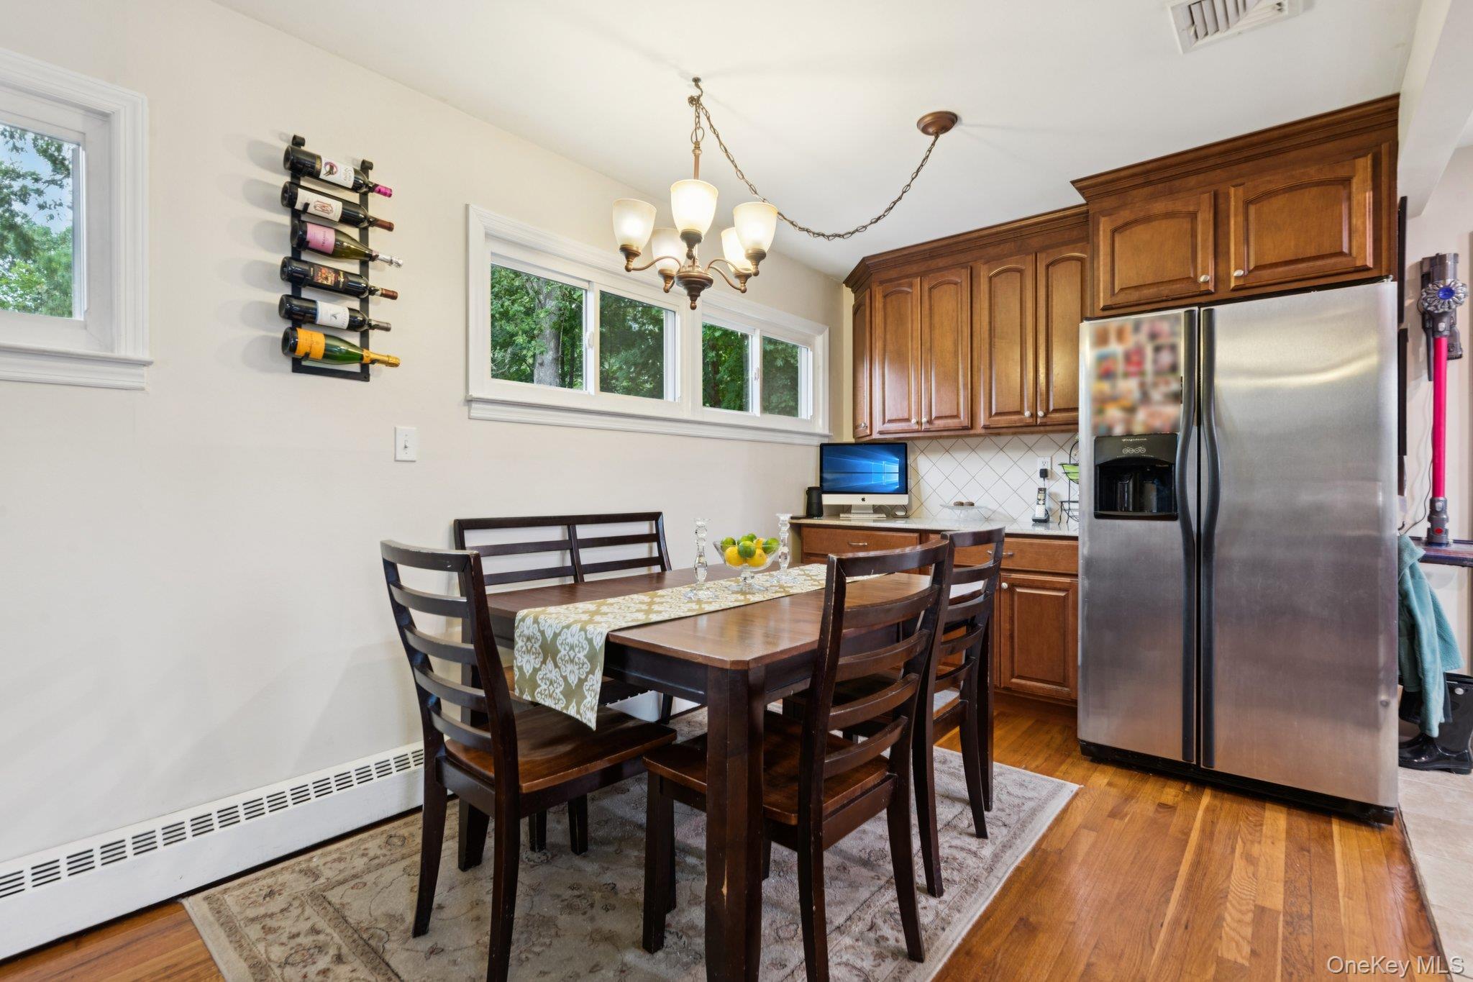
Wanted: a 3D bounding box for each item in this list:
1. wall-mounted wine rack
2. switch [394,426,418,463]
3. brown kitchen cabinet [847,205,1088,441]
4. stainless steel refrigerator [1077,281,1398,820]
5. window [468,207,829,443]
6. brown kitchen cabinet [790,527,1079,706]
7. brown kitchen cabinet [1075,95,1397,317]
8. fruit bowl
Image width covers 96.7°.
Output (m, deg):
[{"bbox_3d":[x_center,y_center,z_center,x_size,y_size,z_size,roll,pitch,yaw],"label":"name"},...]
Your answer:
[{"bbox_3d":[-1.229,-0.703,2.042,0.120,0.696,0.302,0,0,41],"label":"wall-mounted wine rack"},{"bbox_3d":[-1.127,-0.159,2.243,0.018,0.116,0.070,0,0,41],"label":"switch"},{"bbox_3d":[1.246,-0.856,3.785,1.584,1.089,0.341,0,0,41],"label":"brown kitchen cabinet"},{"bbox_3d":[1.967,0.206,2.622,0.902,1.749,0.860,0,0,41],"label":"stainless steel refrigerator"},{"bbox_3d":[-0.197,-0.670,3.348,0.100,0.781,2.466,0,0,41],"label":"window"},{"bbox_3d":[1.169,0.612,3.670,1.573,0.827,0.611,0,0,41],"label":"brown kitchen cabinet"},{"bbox_3d":[2.121,-1.088,2.857,1.040,0.616,0.611,0,0,41],"label":"brown kitchen cabinet"},{"bbox_3d":[0.032,0.231,2.152,0.222,0.170,0.222,0,0,0],"label":"fruit bowl"}]

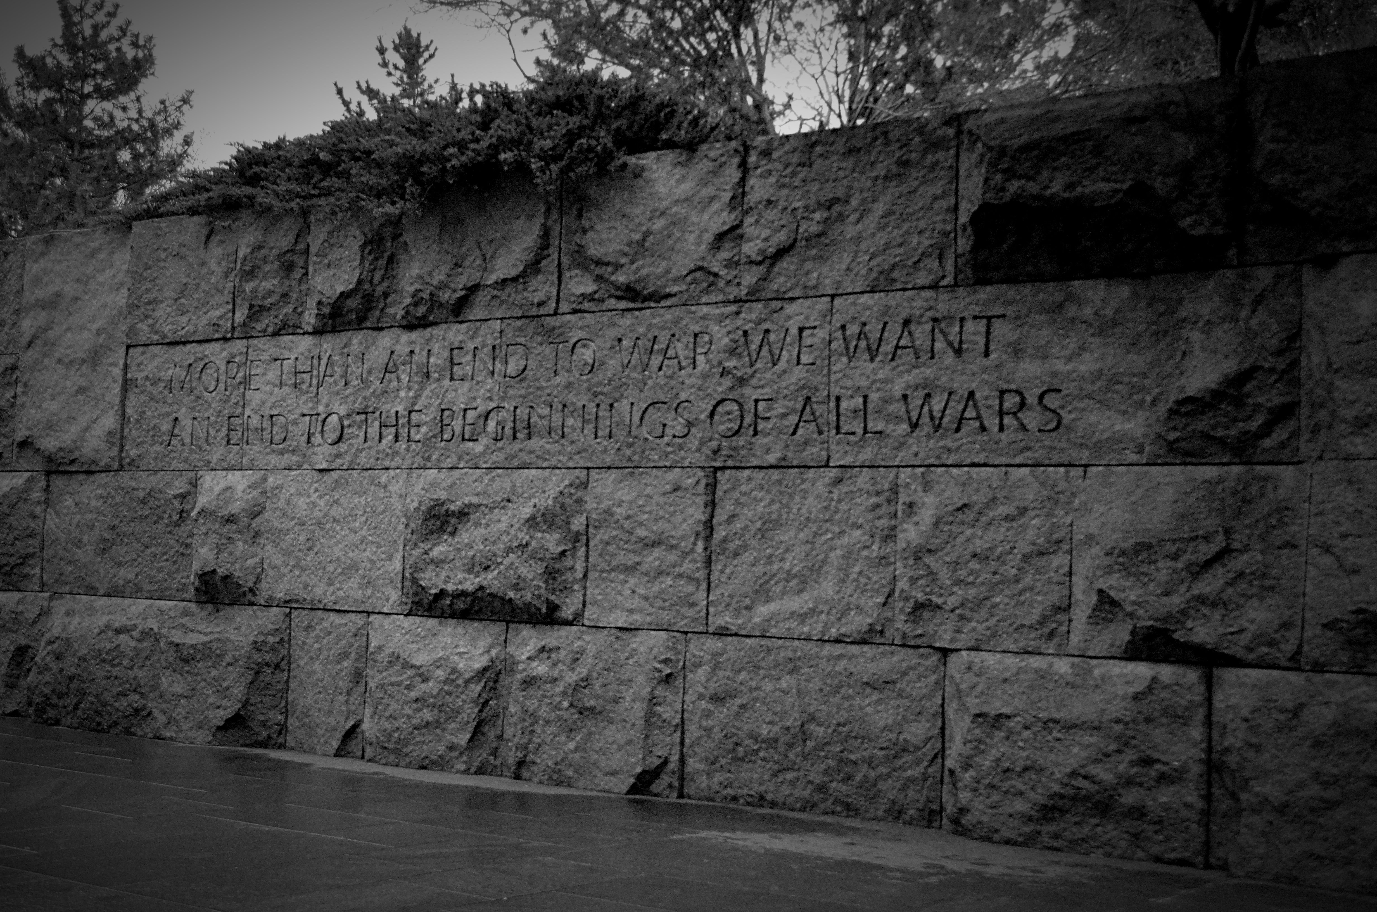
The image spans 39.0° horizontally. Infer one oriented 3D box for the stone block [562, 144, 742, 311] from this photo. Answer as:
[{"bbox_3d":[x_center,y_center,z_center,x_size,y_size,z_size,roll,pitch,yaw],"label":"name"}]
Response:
[{"bbox_3d":[-0.132,-1.307,11.462,1.380,0.914,0.400,-1,-4,39],"label":"stone block"}]

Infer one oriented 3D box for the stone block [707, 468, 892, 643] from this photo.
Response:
[{"bbox_3d":[0.701,0.534,10.653,1.223,0.927,0.400,-1,-4,39],"label":"stone block"}]

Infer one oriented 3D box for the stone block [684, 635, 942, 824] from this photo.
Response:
[{"bbox_3d":[0.735,1.457,10.555,1.687,0.909,0.400,-1,-4,39],"label":"stone block"}]

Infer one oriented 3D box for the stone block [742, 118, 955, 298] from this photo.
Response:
[{"bbox_3d":[0.943,-1.309,10.602,1.373,0.898,0.400,-1,-4,39],"label":"stone block"}]

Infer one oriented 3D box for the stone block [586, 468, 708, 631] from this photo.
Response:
[{"bbox_3d":[-0.143,0.543,11.328,0.931,0.928,0.400,-1,-4,39],"label":"stone block"}]

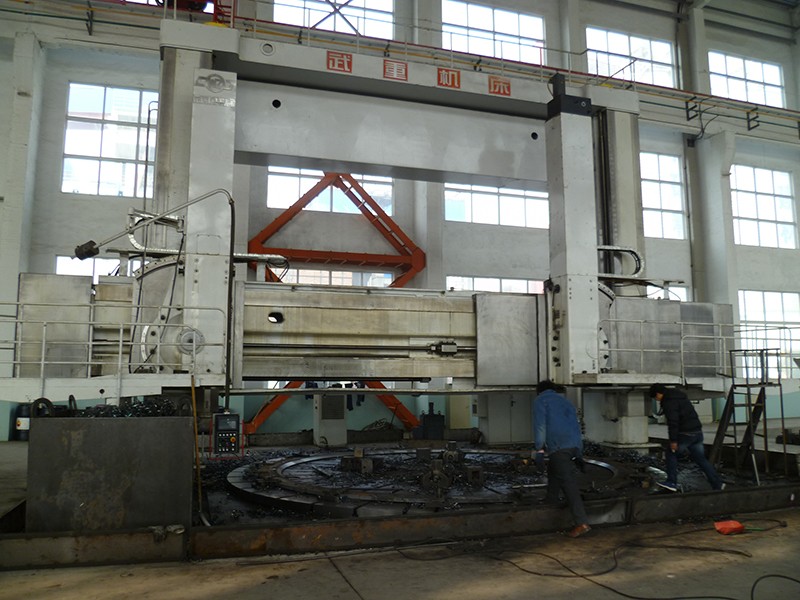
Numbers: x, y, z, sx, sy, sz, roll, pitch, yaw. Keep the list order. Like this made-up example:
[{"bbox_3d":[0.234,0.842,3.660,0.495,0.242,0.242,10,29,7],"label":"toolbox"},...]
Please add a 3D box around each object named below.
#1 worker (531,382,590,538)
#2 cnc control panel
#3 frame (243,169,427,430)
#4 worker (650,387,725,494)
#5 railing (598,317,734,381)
[{"bbox_3d":[1.734,1.681,6.950,0.530,1.570,0.660,1,-7,-12],"label":"worker"},{"bbox_3d":[-2.355,1.822,8.800,0.370,0.560,0.180,3,-8,-21],"label":"cnc control panel"},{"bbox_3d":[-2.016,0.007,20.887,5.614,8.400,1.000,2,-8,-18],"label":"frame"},{"bbox_3d":[4.029,1.941,9.100,0.930,1.470,0.500,-1,-7,5],"label":"worker"},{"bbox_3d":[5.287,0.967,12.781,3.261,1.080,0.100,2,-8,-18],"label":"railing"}]

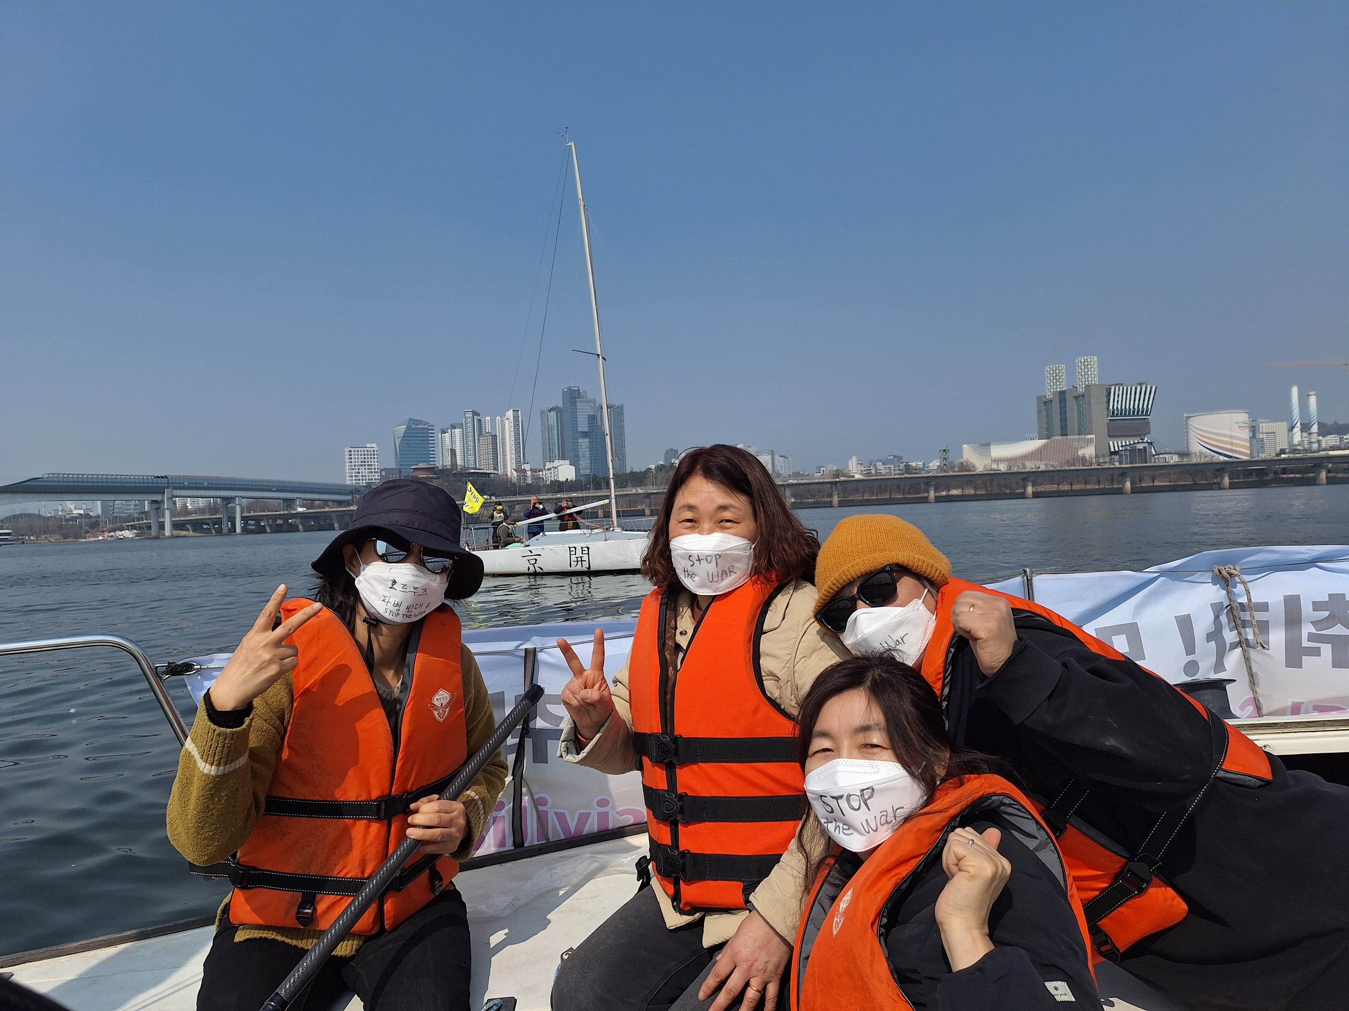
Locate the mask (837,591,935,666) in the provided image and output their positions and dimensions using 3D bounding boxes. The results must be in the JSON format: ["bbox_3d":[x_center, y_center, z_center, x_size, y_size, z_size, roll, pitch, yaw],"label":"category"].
[{"bbox_3d":[0.320,0.192,1.330,0.140,0.115,0.080,-33,-6,25],"label":"mask"}]

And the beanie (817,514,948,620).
[{"bbox_3d":[0.306,0.082,1.330,0.200,0.155,0.225,-20,7,33],"label":"beanie"}]

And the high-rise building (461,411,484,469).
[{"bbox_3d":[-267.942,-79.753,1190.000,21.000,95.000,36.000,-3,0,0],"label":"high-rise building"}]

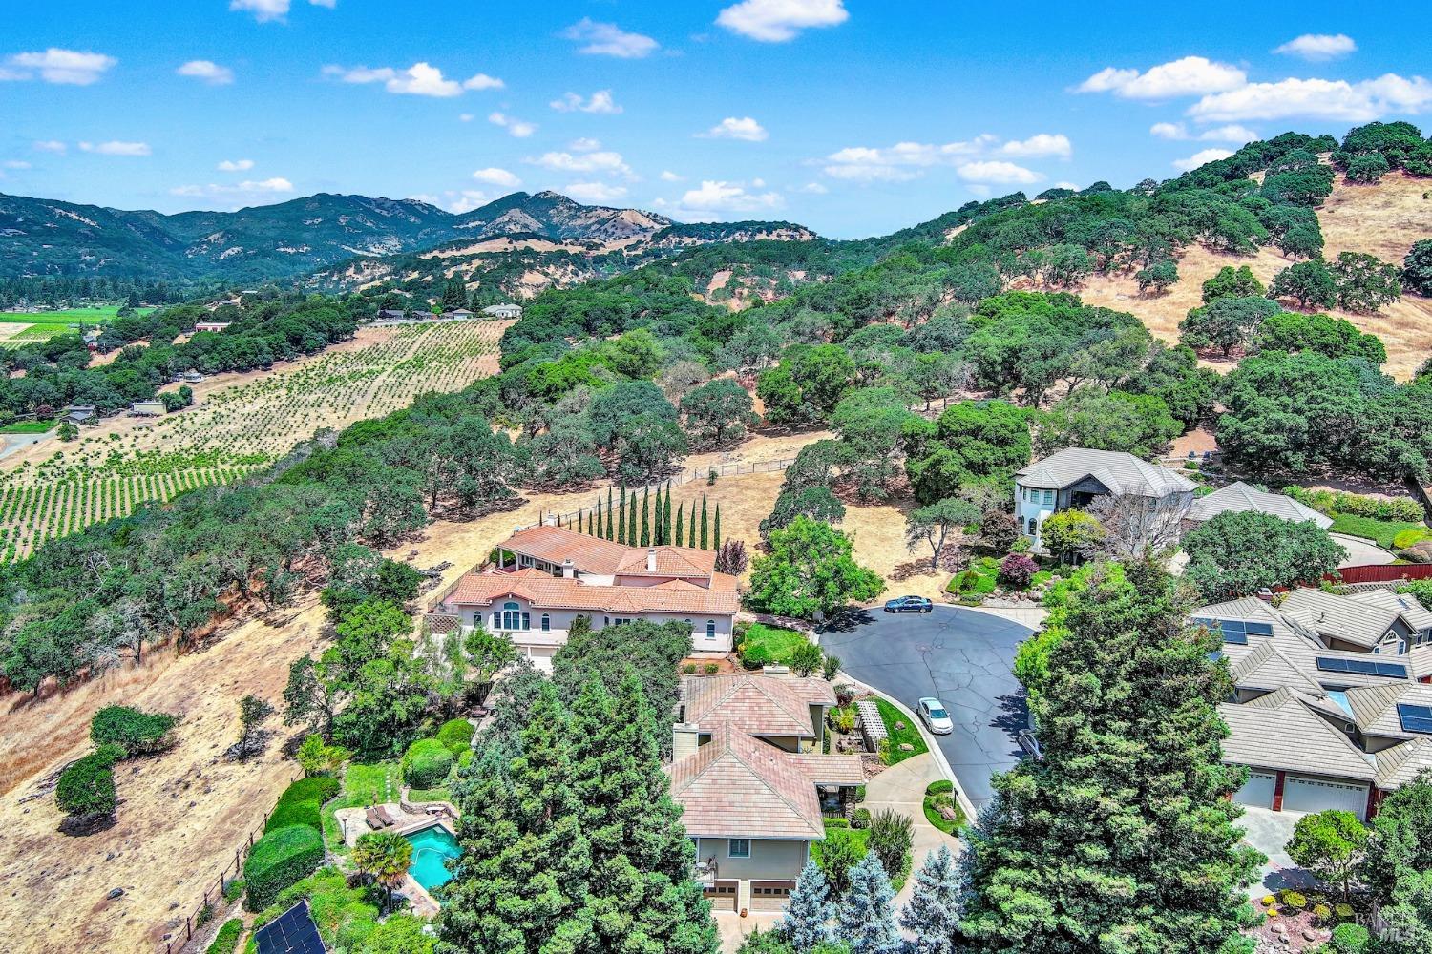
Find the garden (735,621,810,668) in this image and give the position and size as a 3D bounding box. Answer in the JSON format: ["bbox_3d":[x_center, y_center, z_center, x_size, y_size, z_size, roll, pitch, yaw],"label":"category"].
[{"bbox_3d":[5.303,14.992,106.598,6.600,1.500,12.000,1,11,0],"label":"garden"}]

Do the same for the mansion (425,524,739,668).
[{"bbox_3d":[-11.828,11.338,117.874,27.500,7.700,28.500,2,11,3],"label":"mansion"}]

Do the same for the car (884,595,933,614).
[{"bbox_3d":[19.593,13.089,117.481,4.750,1.440,1.830,1,11,-3],"label":"car"}]

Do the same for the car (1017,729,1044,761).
[{"bbox_3d":[23.816,19.514,84.790,1.820,1.470,4.650,1,11,-2],"label":"car"}]

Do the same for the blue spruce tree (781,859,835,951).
[{"bbox_3d":[5.594,25.471,69.210,3.300,6.010,3.300,1,11,0],"label":"blue spruce tree"}]

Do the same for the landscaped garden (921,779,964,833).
[{"bbox_3d":[14.824,21.548,75.950,2.500,0.700,7.500,1,11,0],"label":"landscaped garden"}]

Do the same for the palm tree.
[{"bbox_3d":[-20.742,24.524,71.674,3.500,4.900,3.500,1,11,0],"label":"palm tree"}]

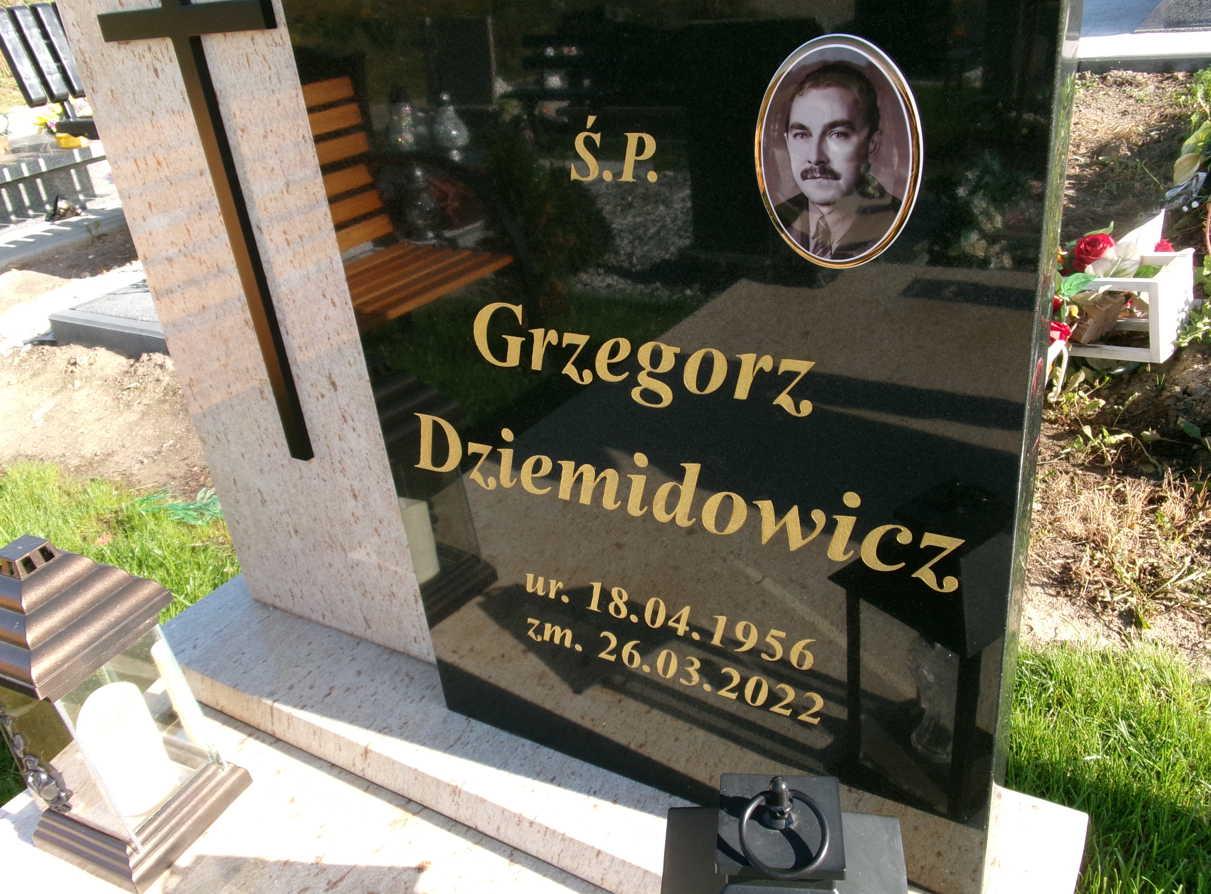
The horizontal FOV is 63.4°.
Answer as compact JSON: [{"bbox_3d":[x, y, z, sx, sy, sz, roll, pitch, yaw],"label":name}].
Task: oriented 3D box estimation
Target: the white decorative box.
[{"bbox_3d":[1.183,-0.328,2.267,0.198,0.187,0.260,-32,28,-33],"label":"white decorative box"}]

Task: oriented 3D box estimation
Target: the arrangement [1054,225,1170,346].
[{"bbox_3d":[1.159,-0.374,2.257,0.200,0.210,0.270,-27,33,-35],"label":"arrangement"}]

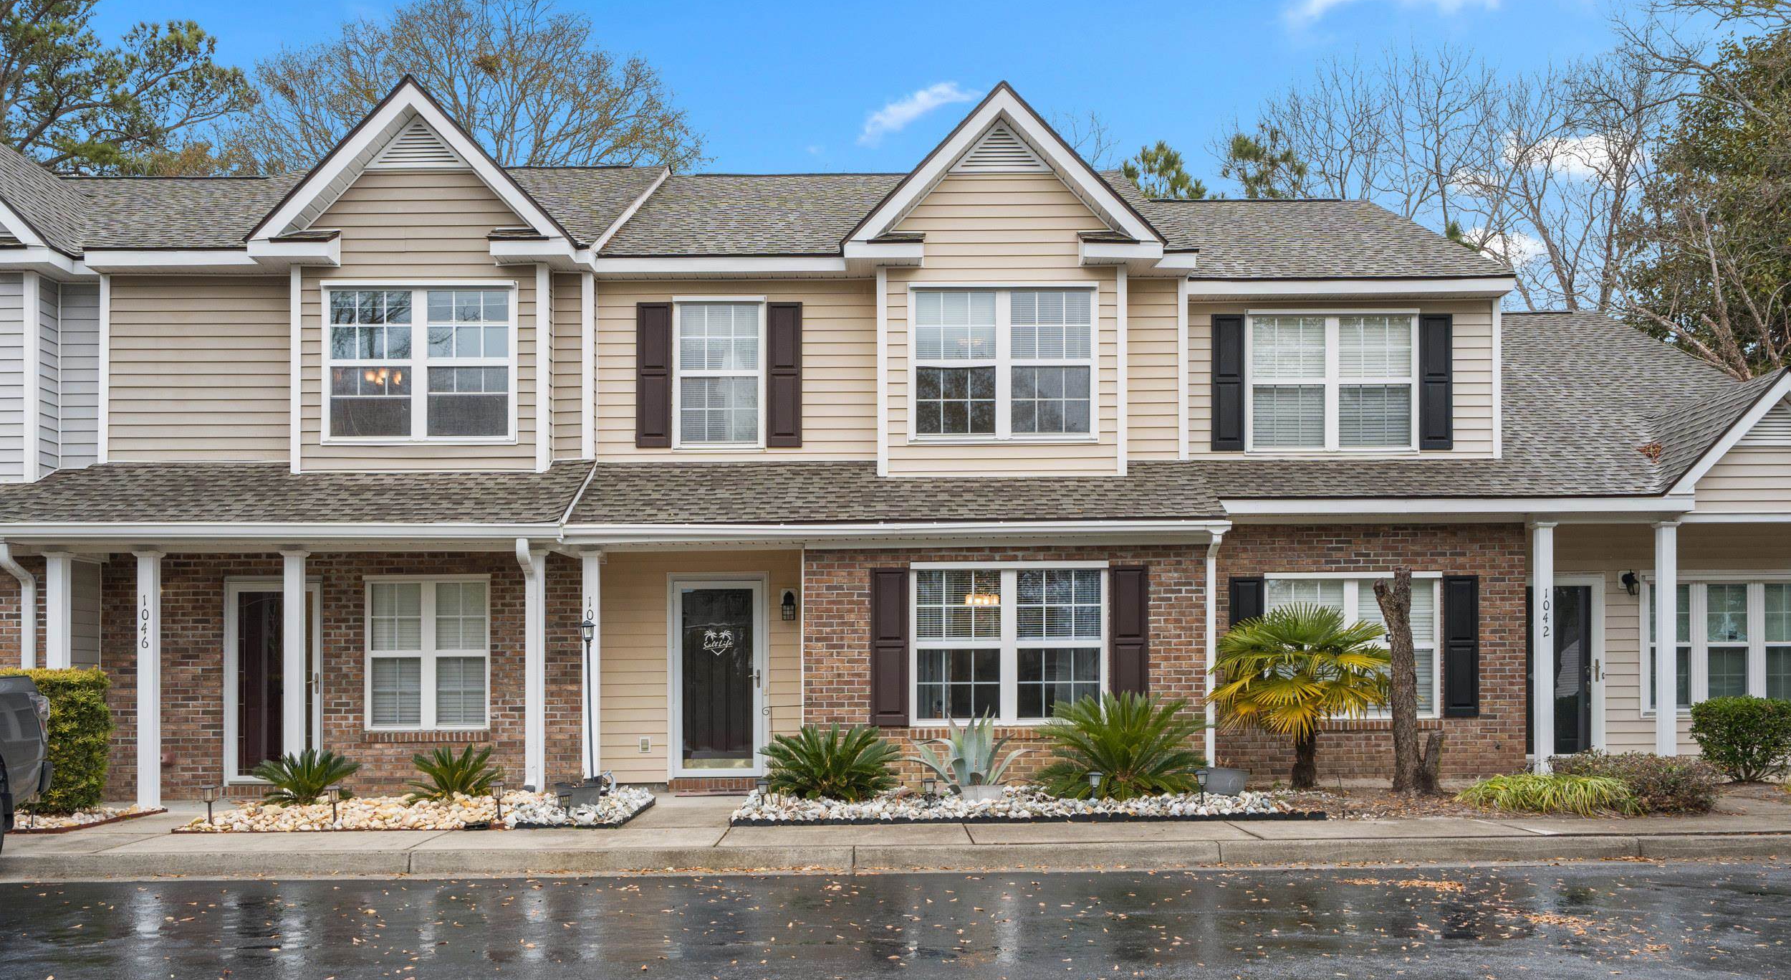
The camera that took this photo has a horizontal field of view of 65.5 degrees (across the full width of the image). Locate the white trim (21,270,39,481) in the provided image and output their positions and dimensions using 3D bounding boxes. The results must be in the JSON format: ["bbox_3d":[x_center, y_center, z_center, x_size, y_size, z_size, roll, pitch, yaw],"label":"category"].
[{"bbox_3d":[-8.566,-1.130,13.810,0.120,2.090,0.100,0,-2,0],"label":"white trim"}]

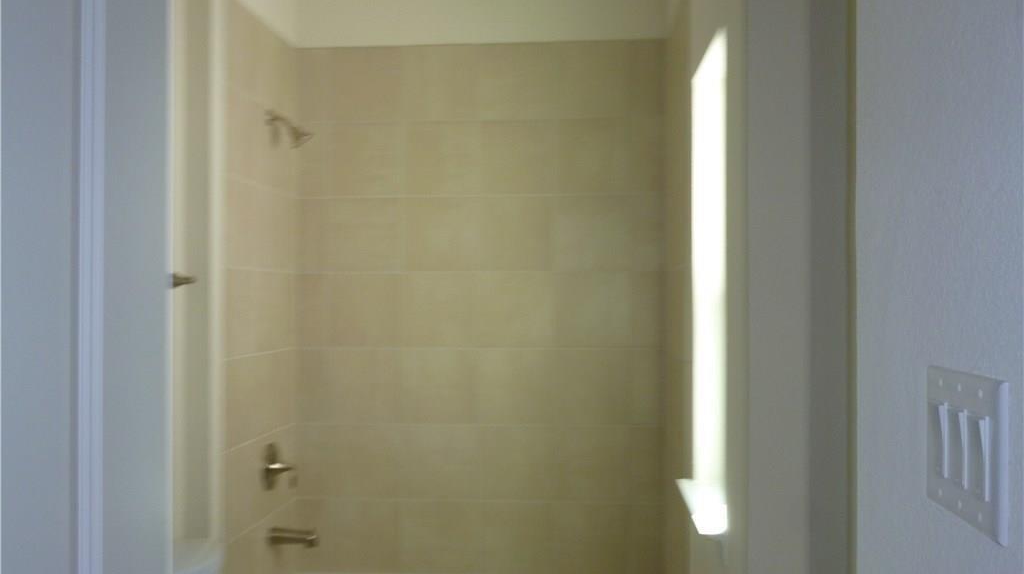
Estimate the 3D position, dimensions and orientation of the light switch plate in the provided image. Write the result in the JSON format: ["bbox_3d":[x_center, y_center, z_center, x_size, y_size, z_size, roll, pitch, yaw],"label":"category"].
[{"bbox_3d":[0.377,0.134,0.792,0.010,0.123,0.168,0,0,5],"label":"light switch plate"}]

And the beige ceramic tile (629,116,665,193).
[{"bbox_3d":[0.534,-0.526,3.765,0.142,0.307,0.012,0,0,5],"label":"beige ceramic tile"}]

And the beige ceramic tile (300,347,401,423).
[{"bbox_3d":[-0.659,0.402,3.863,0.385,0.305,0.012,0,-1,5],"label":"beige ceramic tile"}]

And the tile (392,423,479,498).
[{"bbox_3d":[-0.297,0.706,3.823,0.342,0.302,0.010,0,0,5],"label":"tile"}]

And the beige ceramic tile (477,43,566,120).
[{"bbox_3d":[0.030,-0.825,3.803,0.338,0.305,0.010,0,0,5],"label":"beige ceramic tile"}]

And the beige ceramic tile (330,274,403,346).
[{"bbox_3d":[-0.597,0.092,3.863,0.306,0.300,0.012,0,0,5],"label":"beige ceramic tile"}]

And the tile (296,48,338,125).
[{"bbox_3d":[-0.799,-0.826,3.874,0.167,0.307,0.010,0,0,5],"label":"tile"}]

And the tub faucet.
[{"bbox_3d":[-0.826,0.939,3.557,0.176,0.072,0.055,0,0,5],"label":"tub faucet"}]

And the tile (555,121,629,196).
[{"bbox_3d":[0.325,-0.521,3.783,0.301,0.301,0.012,0,0,5],"label":"tile"}]

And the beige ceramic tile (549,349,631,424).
[{"bbox_3d":[0.313,0.398,3.777,0.305,0.305,0.012,0,-1,5],"label":"beige ceramic tile"}]

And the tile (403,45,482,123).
[{"bbox_3d":[-0.286,-0.823,3.838,0.311,0.303,0.010,0,-1,5],"label":"tile"}]

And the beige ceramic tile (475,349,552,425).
[{"bbox_3d":[0.011,0.400,3.804,0.305,0.305,0.012,0,-1,5],"label":"beige ceramic tile"}]

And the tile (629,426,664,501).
[{"bbox_3d":[0.533,0.699,3.752,0.141,0.301,0.010,0,0,5],"label":"tile"}]

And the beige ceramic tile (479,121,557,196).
[{"bbox_3d":[0.026,-0.518,3.802,0.314,0.293,0.010,0,0,5],"label":"beige ceramic tile"}]

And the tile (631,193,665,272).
[{"bbox_3d":[0.541,-0.215,3.764,0.131,0.303,0.010,0,-1,5],"label":"tile"}]

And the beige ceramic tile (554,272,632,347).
[{"bbox_3d":[0.323,0.091,3.777,0.306,0.303,0.010,0,-1,5],"label":"beige ceramic tile"}]

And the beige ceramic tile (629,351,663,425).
[{"bbox_3d":[0.537,0.398,3.756,0.131,0.303,0.010,0,-1,5],"label":"beige ceramic tile"}]

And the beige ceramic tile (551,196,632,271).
[{"bbox_3d":[0.317,-0.213,3.783,0.313,0.304,0.012,0,0,5],"label":"beige ceramic tile"}]

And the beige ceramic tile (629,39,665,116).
[{"bbox_3d":[0.537,-0.830,3.773,0.139,0.303,0.010,0,-1,5],"label":"beige ceramic tile"}]

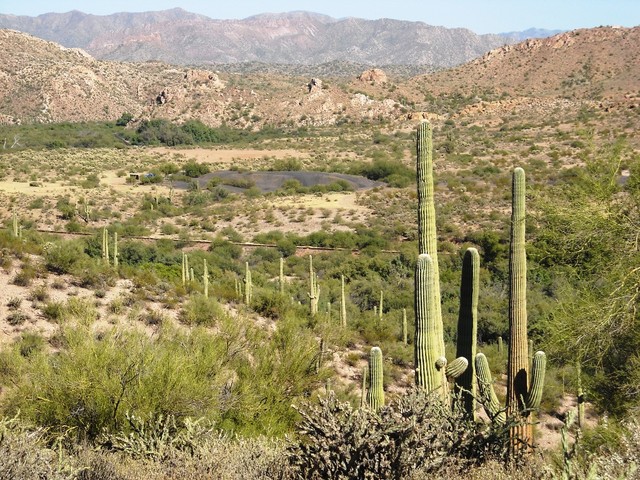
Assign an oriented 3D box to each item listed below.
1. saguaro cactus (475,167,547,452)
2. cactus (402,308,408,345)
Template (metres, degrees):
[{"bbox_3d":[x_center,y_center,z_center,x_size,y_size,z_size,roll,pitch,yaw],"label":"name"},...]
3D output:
[{"bbox_3d":[3.729,1.370,38.000,1.390,5.618,0.650,0,6,0],"label":"saguaro cactus"},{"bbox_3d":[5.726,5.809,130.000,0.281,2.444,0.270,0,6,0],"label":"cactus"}]

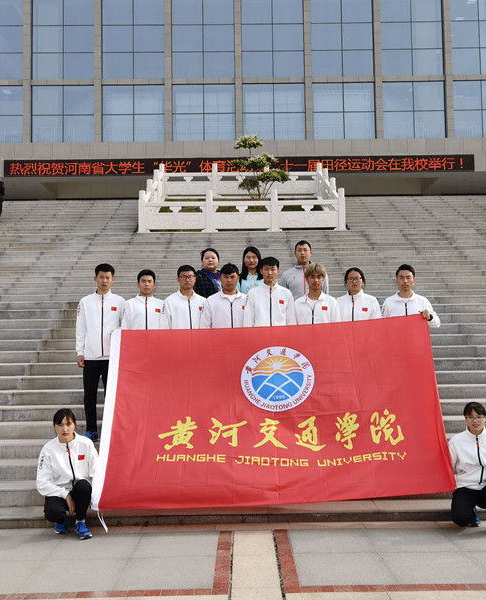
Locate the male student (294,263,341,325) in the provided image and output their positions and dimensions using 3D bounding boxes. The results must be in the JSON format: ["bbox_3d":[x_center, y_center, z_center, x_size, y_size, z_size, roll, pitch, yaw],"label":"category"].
[{"bbox_3d":[0.748,0.500,6.103,0.470,1.717,0.310,-1,-2,3],"label":"male student"}]

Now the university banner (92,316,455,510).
[{"bbox_3d":[0.244,0.885,5.297,2.890,1.651,0.200,-3,-34,0],"label":"university banner"}]

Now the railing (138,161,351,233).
[{"bbox_3d":[-0.036,-3.110,18.586,5.393,2.987,4.588,-1,-2,0],"label":"railing"}]

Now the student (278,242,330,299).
[{"bbox_3d":[0.676,0.236,6.715,0.520,1.751,0.310,-1,-2,3],"label":"student"}]

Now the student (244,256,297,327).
[{"bbox_3d":[0.284,0.471,6.143,0.510,1.788,0.310,-1,-2,1],"label":"student"}]

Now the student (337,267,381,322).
[{"bbox_3d":[1.152,0.516,6.114,0.460,1.673,0.310,-1,-2,5],"label":"student"}]

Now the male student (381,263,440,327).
[{"bbox_3d":[1.645,0.499,6.096,0.520,1.694,0.320,-1,-2,7],"label":"male student"}]

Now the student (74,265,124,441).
[{"bbox_3d":[-1.393,0.516,6.126,0.500,1.742,0.310,-1,-2,-7],"label":"student"}]

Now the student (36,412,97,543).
[{"bbox_3d":[-1.386,1.348,4.908,0.470,0.979,0.560,0,-2,-10],"label":"student"}]

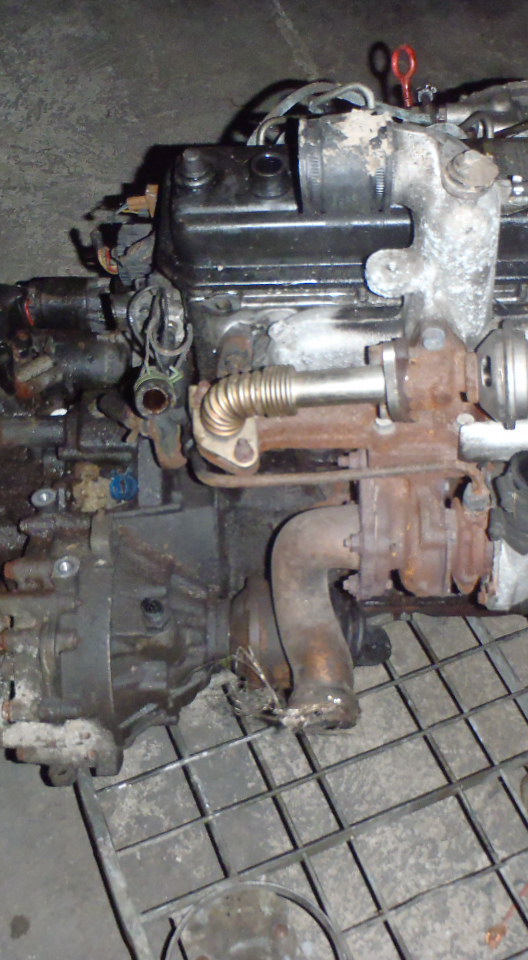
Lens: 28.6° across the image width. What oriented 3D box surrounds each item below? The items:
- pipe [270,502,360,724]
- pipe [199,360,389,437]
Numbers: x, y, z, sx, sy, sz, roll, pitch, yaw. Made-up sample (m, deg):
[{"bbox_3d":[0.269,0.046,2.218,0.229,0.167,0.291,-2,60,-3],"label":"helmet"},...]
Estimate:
[{"bbox_3d":[0.045,0.120,0.905,0.080,0.215,0.080,-2,32,2],"label":"pipe"},{"bbox_3d":[0.022,-0.060,0.785,0.142,0.058,0.050,-3,53,0],"label":"pipe"}]

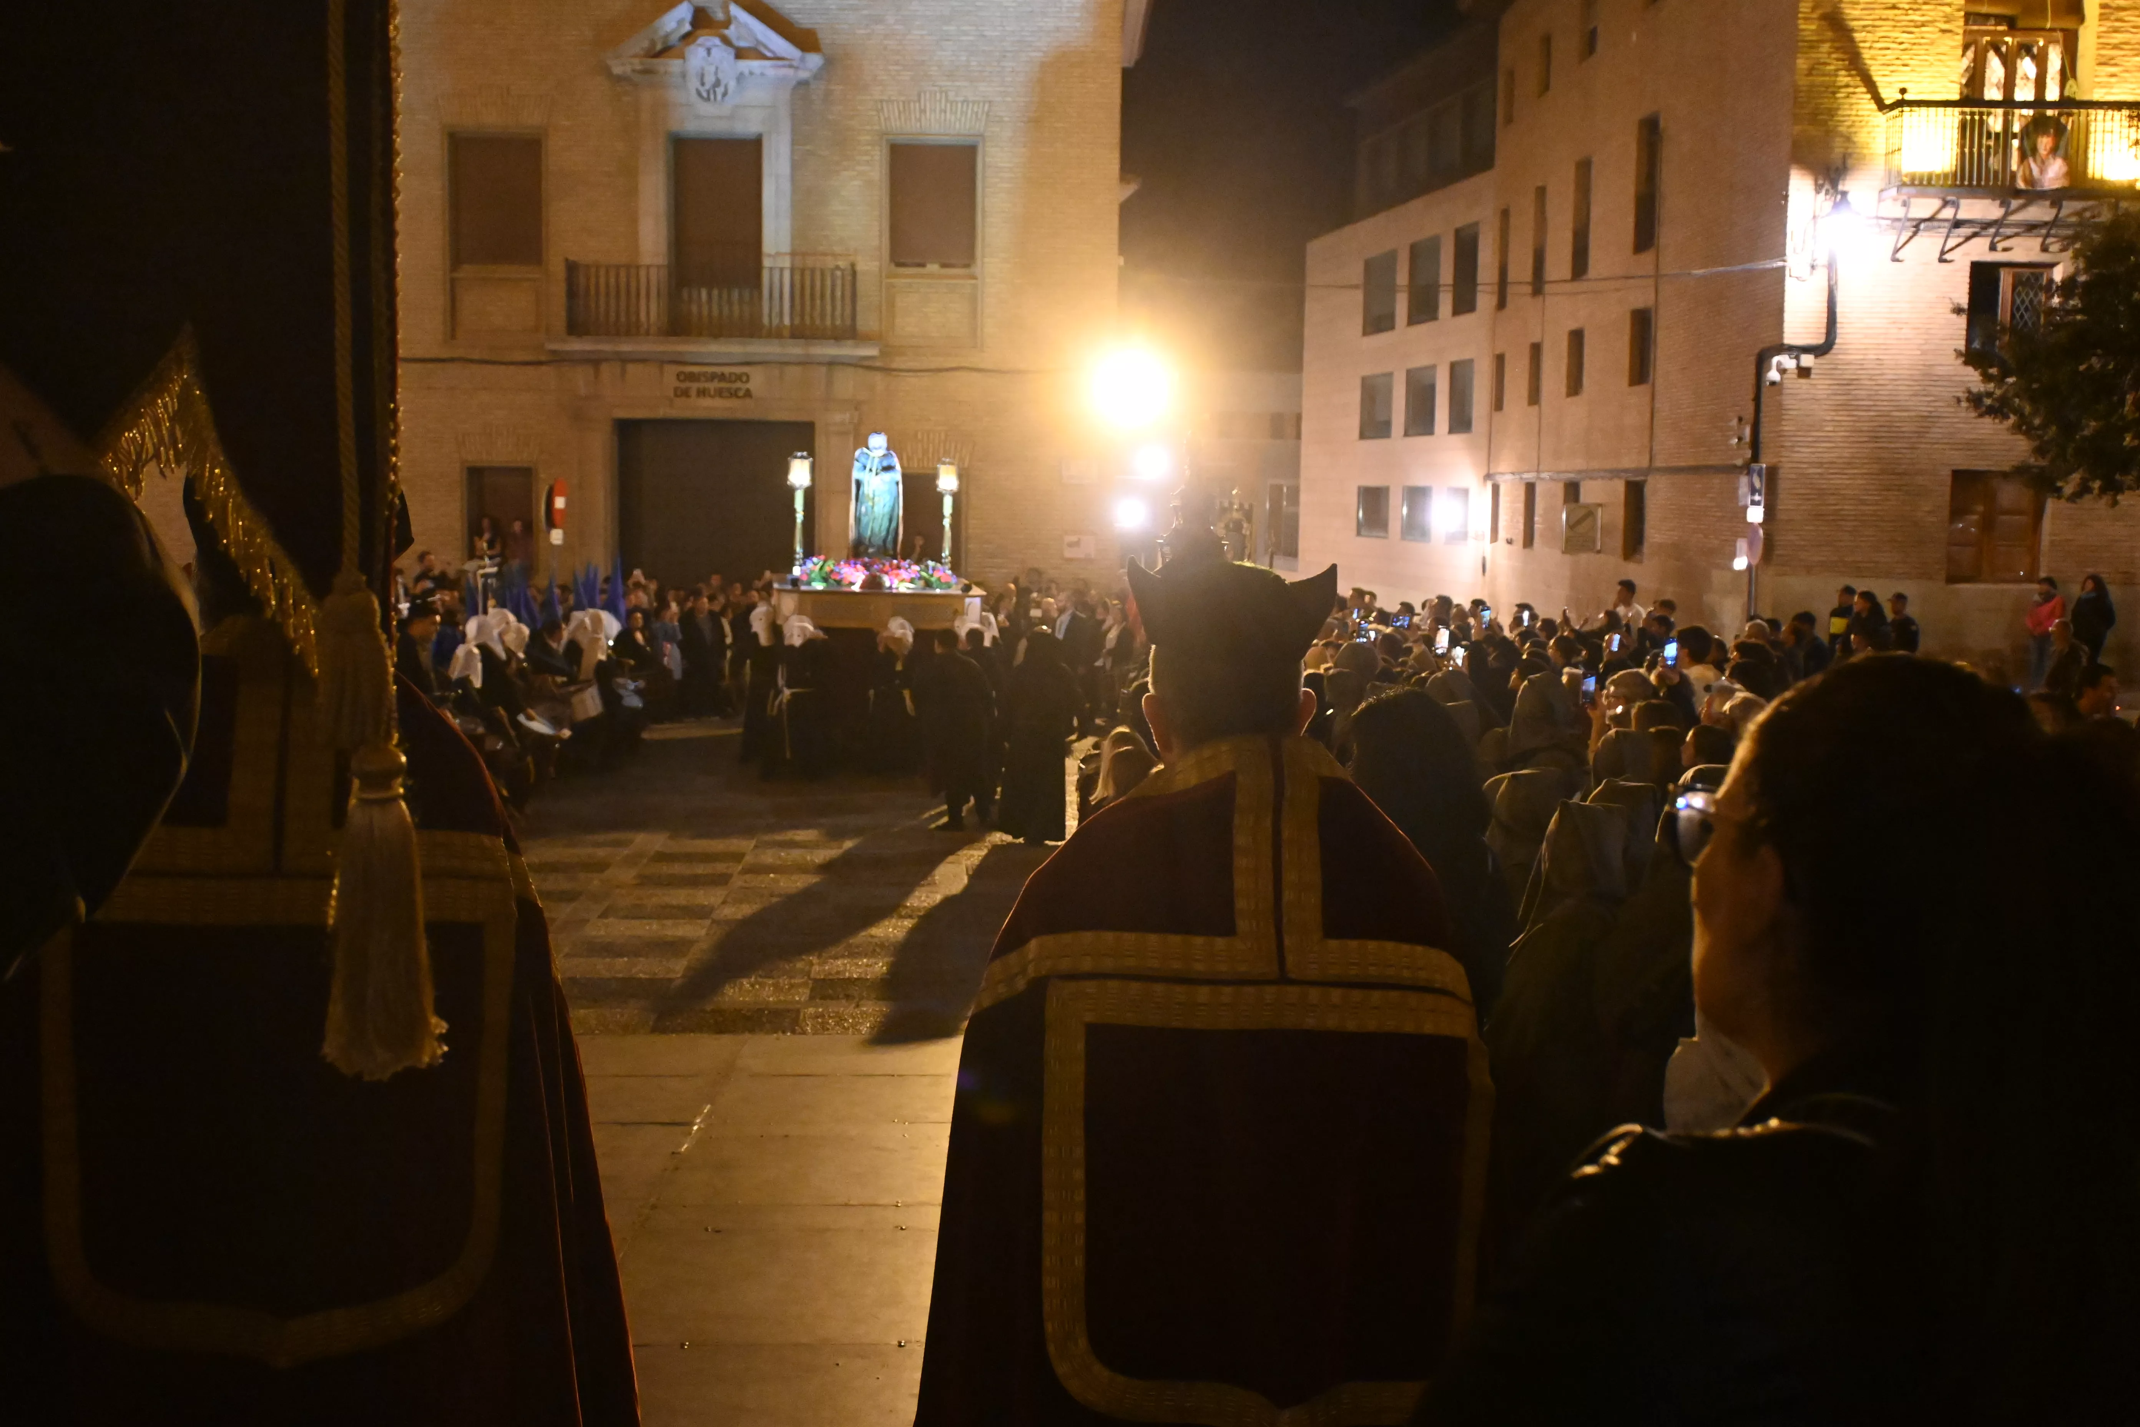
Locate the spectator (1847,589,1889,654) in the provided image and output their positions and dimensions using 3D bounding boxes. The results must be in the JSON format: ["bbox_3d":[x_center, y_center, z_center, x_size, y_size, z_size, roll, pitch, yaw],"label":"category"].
[{"bbox_3d":[9.495,-0.614,25.568,0.360,1.690,0.480,-1,6,-15],"label":"spectator"}]

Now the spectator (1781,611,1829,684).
[{"bbox_3d":[7.563,-0.177,22.097,0.360,1.720,0.480,1,6,3],"label":"spectator"}]

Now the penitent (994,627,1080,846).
[{"bbox_3d":[-0.275,0.186,17.778,0.580,1.740,0.420,-1,6,-17],"label":"penitent"}]

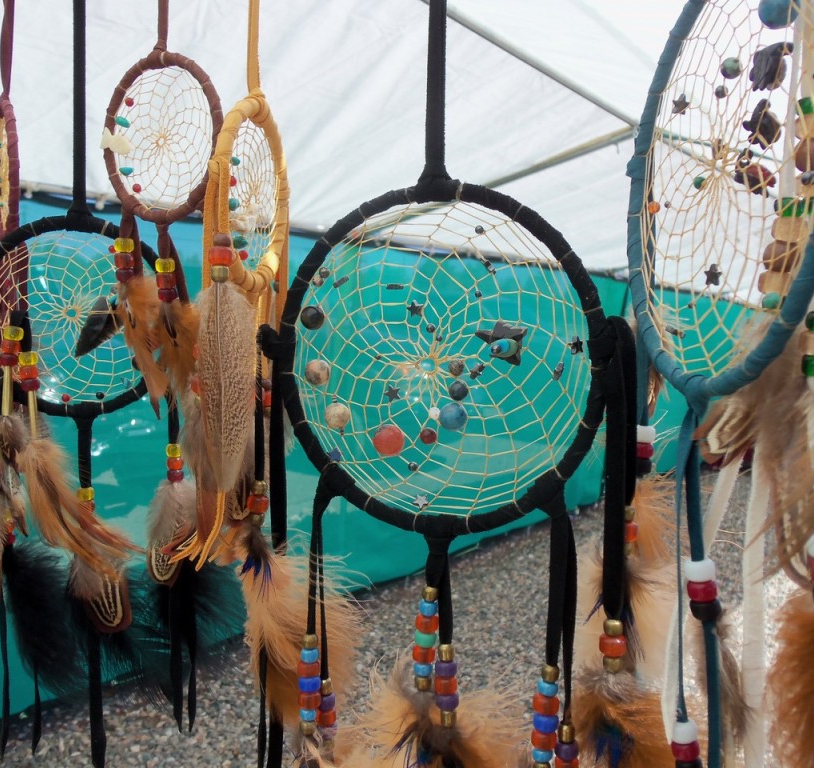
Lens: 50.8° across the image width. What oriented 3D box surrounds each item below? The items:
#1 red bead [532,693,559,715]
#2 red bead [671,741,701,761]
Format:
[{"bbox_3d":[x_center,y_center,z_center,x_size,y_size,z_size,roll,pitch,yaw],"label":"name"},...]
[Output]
[{"bbox_3d":[0.050,0.114,0.305,0.009,0.007,0.009,5,4,0],"label":"red bead"},{"bbox_3d":[0.088,0.116,0.271,0.009,0.006,0.009,-3,4,0],"label":"red bead"}]

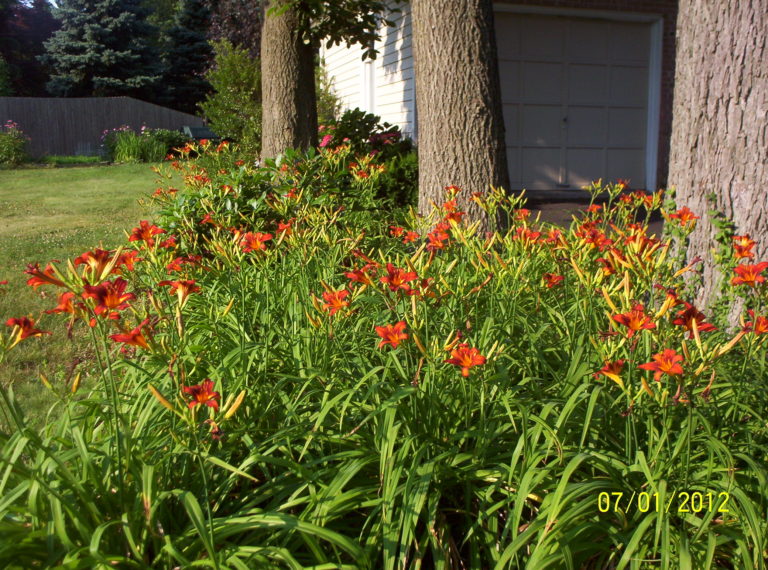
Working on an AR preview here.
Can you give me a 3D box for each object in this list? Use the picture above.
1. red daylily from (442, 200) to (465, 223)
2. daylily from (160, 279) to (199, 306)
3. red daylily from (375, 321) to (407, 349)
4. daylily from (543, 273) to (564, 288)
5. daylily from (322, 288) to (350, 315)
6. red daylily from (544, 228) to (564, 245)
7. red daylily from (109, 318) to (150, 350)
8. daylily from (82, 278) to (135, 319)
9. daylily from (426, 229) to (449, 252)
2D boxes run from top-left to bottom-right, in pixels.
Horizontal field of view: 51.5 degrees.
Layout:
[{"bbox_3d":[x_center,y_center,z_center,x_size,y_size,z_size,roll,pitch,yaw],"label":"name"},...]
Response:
[{"bbox_3d":[0.367,-0.388,4.200,0.110,0.105,0.090,0,13,0],"label":"red daylily"},{"bbox_3d":[-0.540,0.022,2.100,0.108,0.072,0.100,1,13,6],"label":"daylily"},{"bbox_3d":[0.023,0.152,2.450,0.106,0.088,0.080,1,13,6],"label":"red daylily"},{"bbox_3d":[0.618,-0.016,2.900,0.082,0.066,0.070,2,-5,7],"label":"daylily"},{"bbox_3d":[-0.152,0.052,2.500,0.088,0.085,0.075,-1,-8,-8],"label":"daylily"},{"bbox_3d":[0.857,-0.244,4.000,0.100,0.085,0.085,4,13,18],"label":"red daylily"},{"bbox_3d":[-0.656,0.128,2.050,0.095,0.085,0.095,-5,13,-20],"label":"red daylily"},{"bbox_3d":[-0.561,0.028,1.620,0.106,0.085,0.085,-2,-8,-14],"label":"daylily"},{"bbox_3d":[0.249,-0.207,3.700,0.102,0.100,0.085,-1,13,-6],"label":"daylily"}]

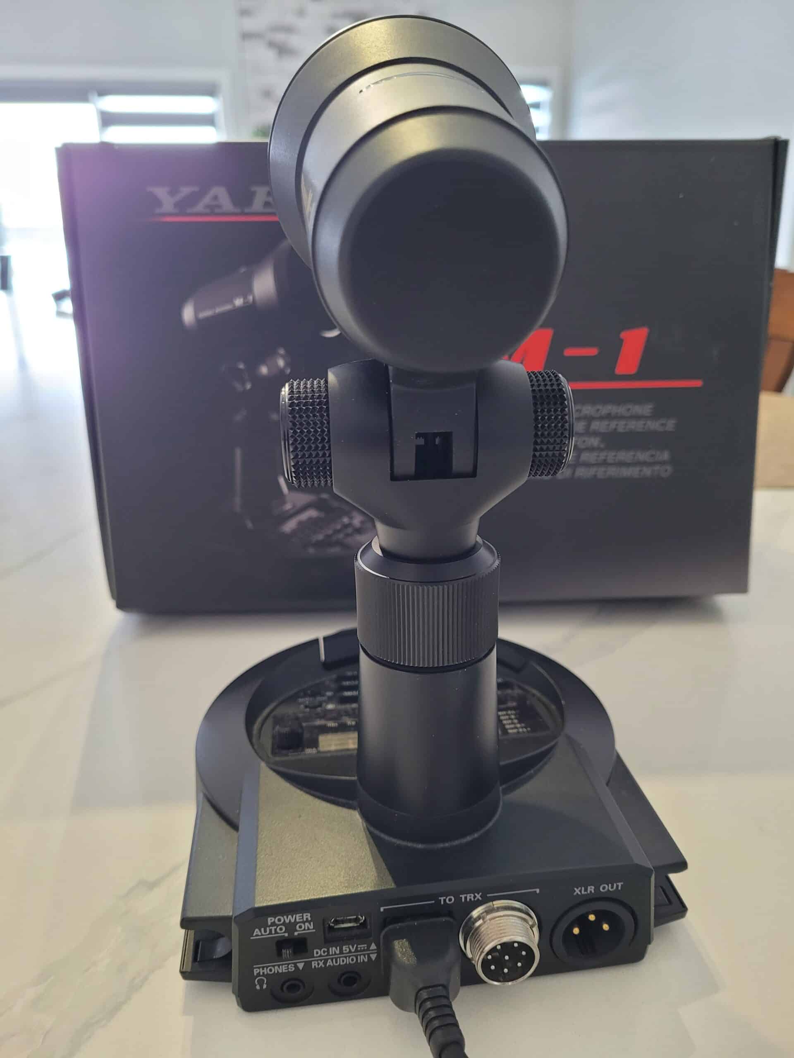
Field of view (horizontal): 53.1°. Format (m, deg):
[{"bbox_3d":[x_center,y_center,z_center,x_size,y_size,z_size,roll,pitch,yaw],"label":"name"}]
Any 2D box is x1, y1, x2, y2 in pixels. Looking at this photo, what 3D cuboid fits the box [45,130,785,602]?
[{"bbox_3d":[0.014,-0.082,0.432,0.317,0.212,0.130,-1,16,-1],"label":"box"}]

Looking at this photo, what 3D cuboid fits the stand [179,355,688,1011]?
[{"bbox_3d":[0.003,0.018,0.246,0.143,0.154,0.167,-4,21,-7],"label":"stand"}]

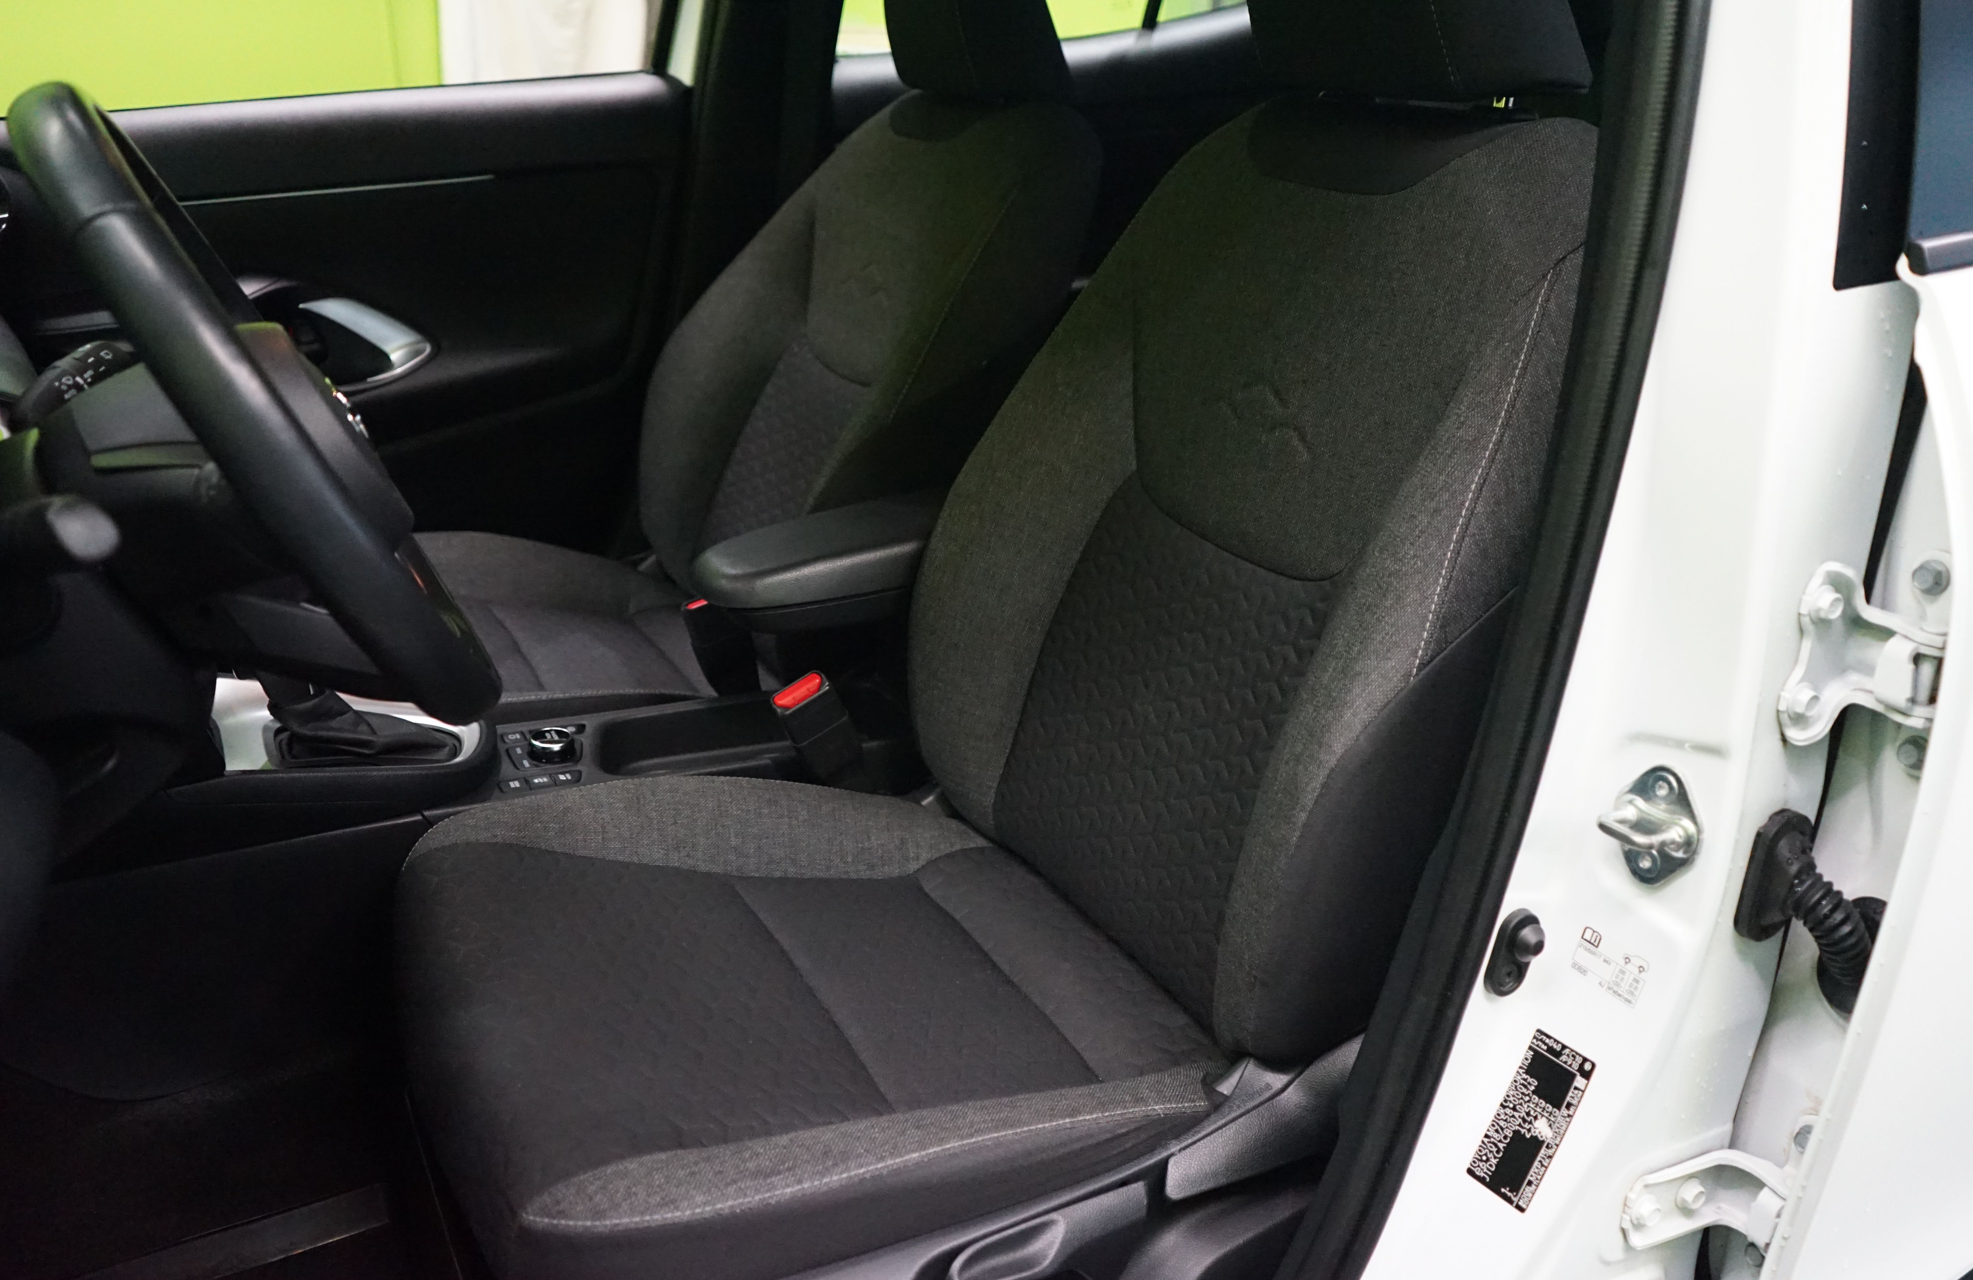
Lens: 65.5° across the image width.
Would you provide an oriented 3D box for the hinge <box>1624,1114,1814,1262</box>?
[{"bbox_3d":[0.419,0.314,0.874,0.085,0.052,0.058,-11,24,-24],"label":"hinge"}]

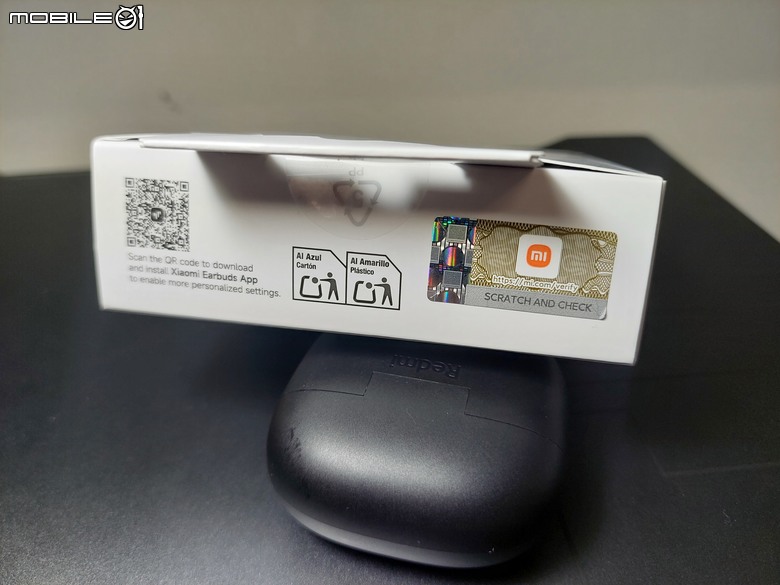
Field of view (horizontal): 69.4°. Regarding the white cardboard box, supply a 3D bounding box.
[{"bbox_3d":[0.001,-0.018,0.147,0.099,0.033,0.098,5,12,7],"label":"white cardboard box"}]

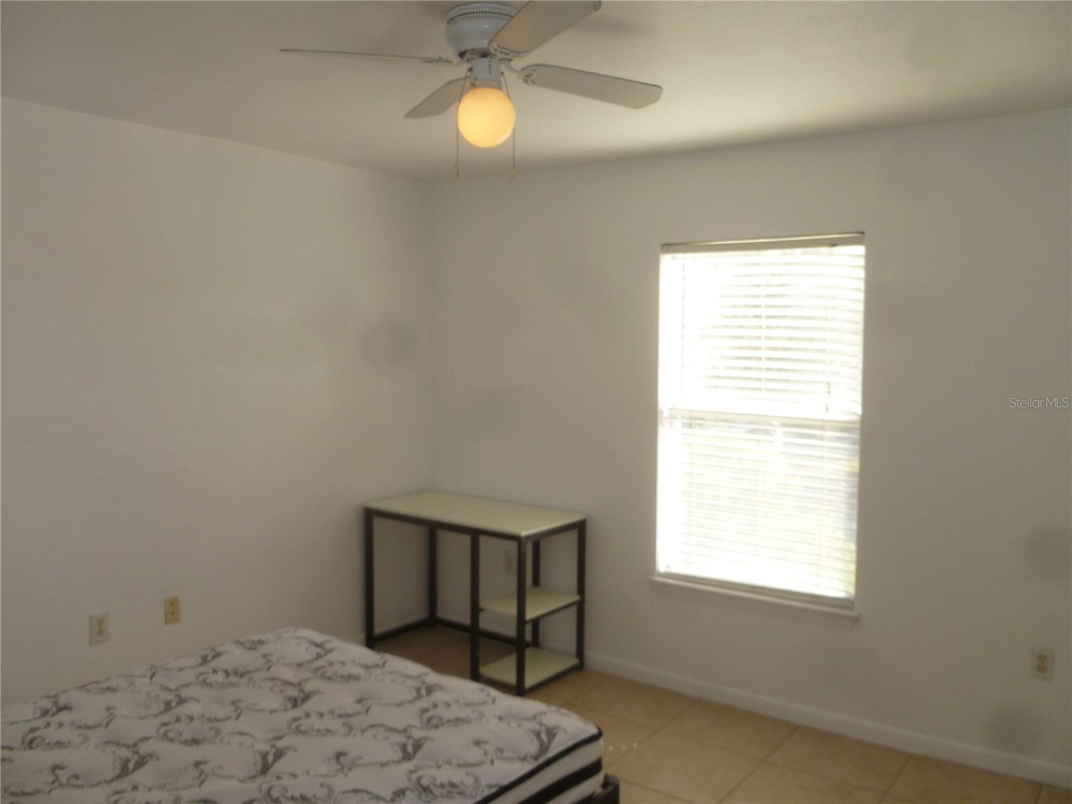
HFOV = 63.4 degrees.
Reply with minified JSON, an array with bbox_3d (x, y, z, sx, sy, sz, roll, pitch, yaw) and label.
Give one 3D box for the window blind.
[{"bbox_3d":[0.925,0.066,3.700,0.865,1.475,0.060,4,6,35],"label":"window blind"}]

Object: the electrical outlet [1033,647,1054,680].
[{"bbox_3d":[1.821,0.939,3.111,0.070,0.114,0.010,4,6,35],"label":"electrical outlet"}]

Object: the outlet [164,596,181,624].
[{"bbox_3d":[-1.480,0.848,3.535,0.010,0.112,0.069,4,6,35],"label":"outlet"}]

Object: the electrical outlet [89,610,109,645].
[{"bbox_3d":[-1.656,0.855,3.288,0.010,0.115,0.070,4,6,35],"label":"electrical outlet"}]

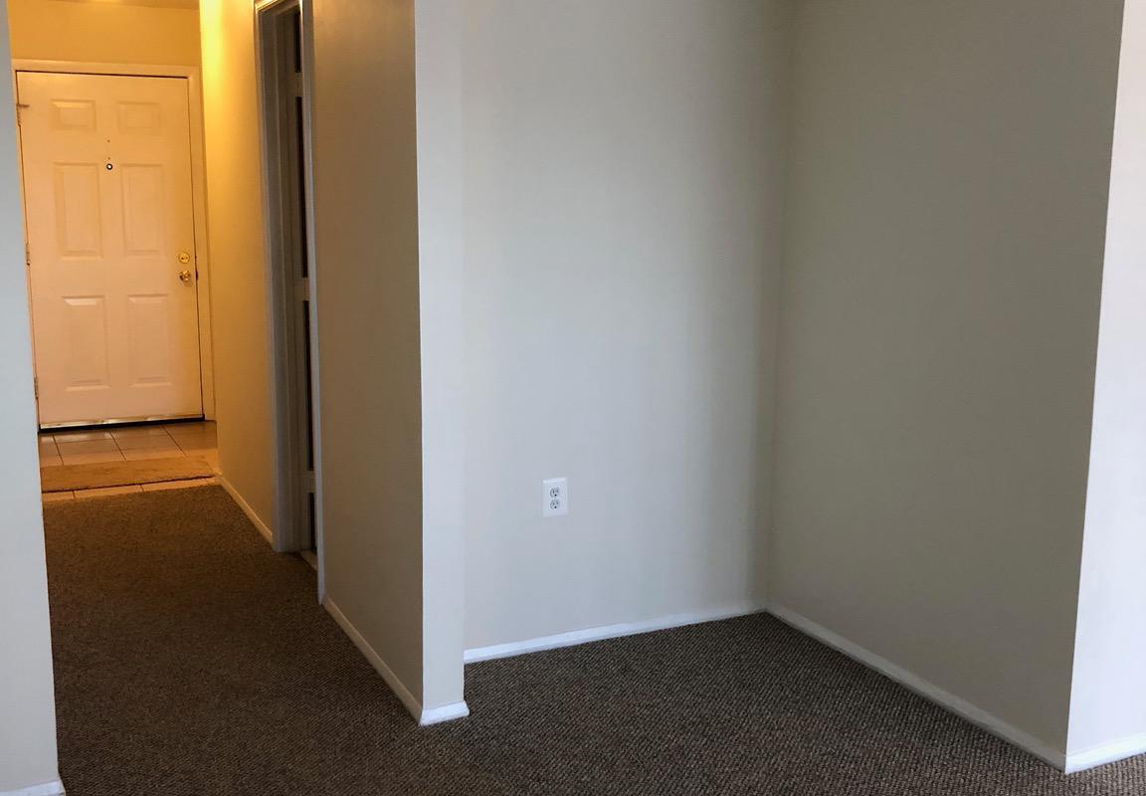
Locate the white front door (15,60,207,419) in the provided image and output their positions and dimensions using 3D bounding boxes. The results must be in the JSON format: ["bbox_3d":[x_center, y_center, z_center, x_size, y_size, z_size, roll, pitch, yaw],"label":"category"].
[{"bbox_3d":[-2.699,-0.858,7.271,0.930,2.022,0.045,-4,11,-25],"label":"white front door"}]

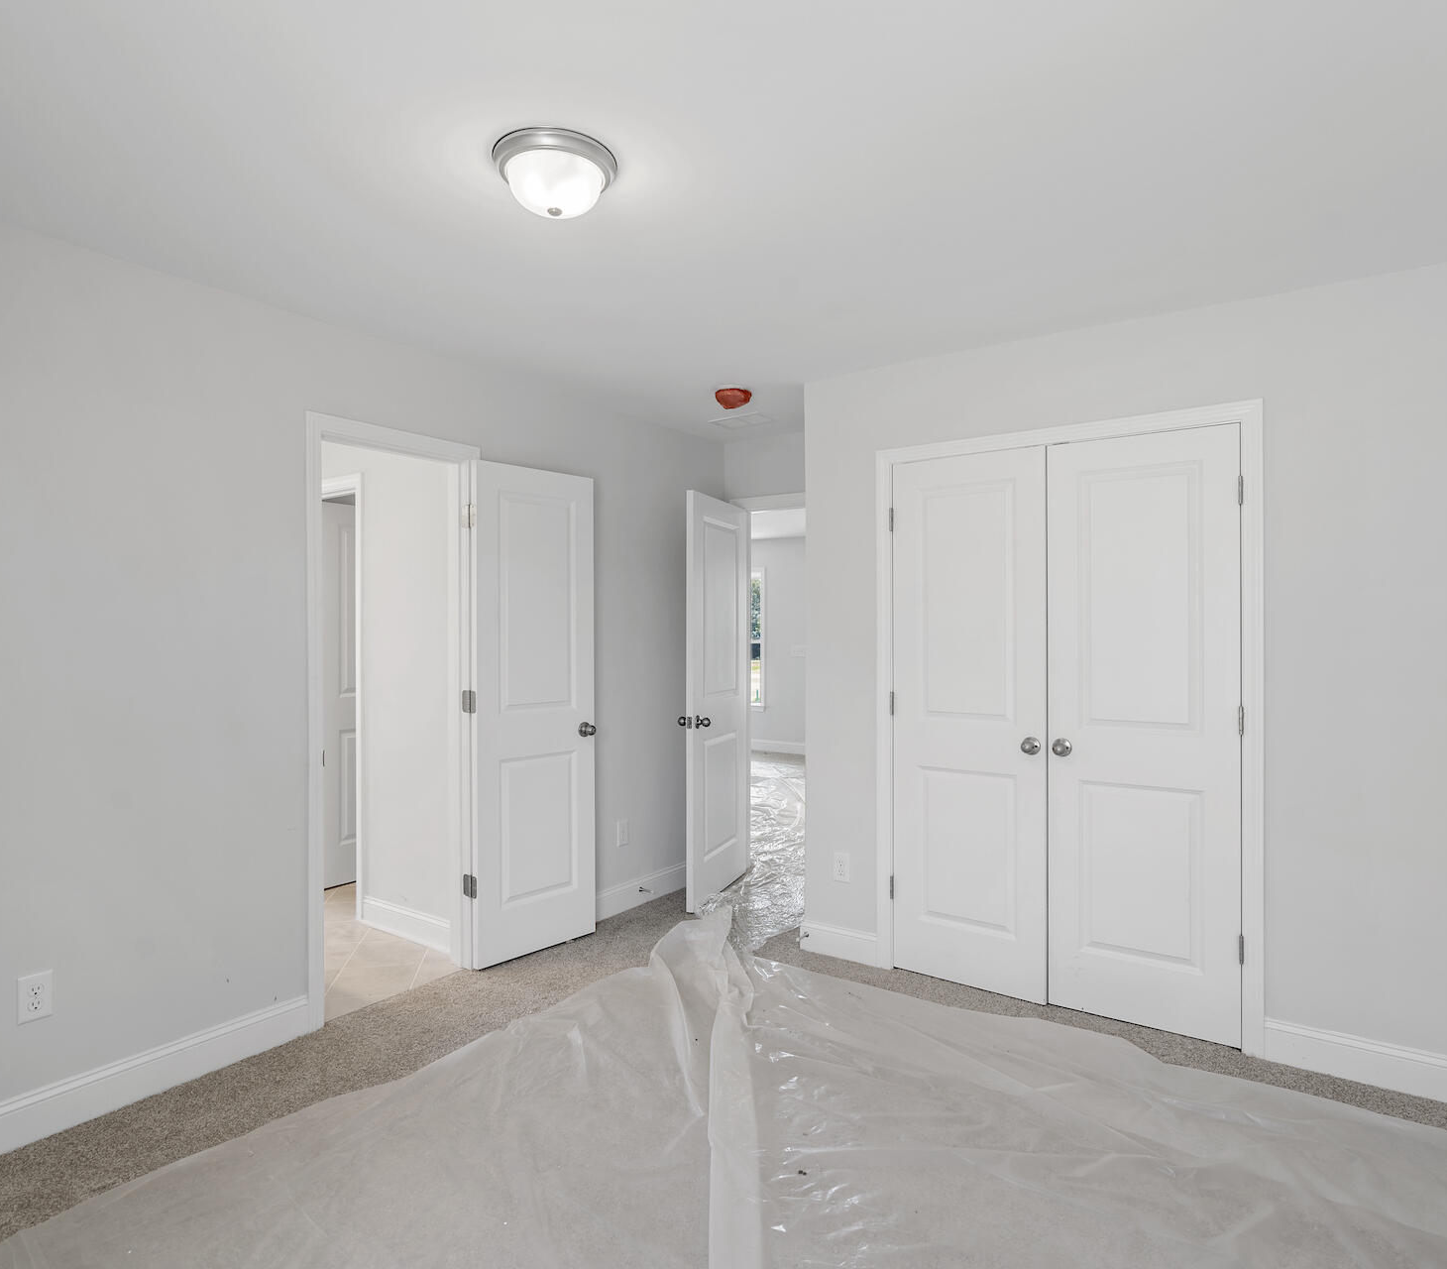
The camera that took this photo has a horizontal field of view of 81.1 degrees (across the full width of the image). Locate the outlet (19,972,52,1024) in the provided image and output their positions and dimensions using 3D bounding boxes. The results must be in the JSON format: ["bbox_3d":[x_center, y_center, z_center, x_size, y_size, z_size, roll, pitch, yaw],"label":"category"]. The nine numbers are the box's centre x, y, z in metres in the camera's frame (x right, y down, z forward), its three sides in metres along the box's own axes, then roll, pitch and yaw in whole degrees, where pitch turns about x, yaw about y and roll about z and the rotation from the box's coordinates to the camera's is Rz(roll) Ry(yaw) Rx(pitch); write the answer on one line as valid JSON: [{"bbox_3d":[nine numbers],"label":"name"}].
[{"bbox_3d":[-1.867,0.986,2.296,0.009,0.120,0.075,0,0,35],"label":"outlet"}]

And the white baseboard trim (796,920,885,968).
[{"bbox_3d":[0.487,1.301,3.580,0.371,0.135,0.016,0,0,35],"label":"white baseboard trim"}]

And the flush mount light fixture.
[{"bbox_3d":[-0.382,-1.016,1.930,0.277,0.118,0.277,0,0,0],"label":"flush mount light fixture"}]

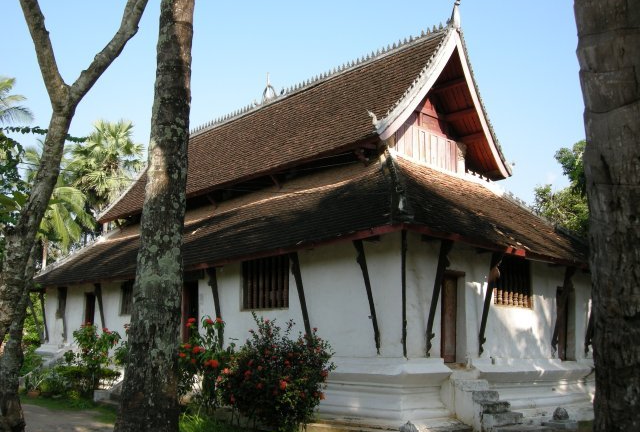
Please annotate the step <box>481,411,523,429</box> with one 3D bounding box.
[{"bbox_3d":[3.482,3.885,12.762,0.924,0.200,0.326,11,-15,-40],"label":"step"}]

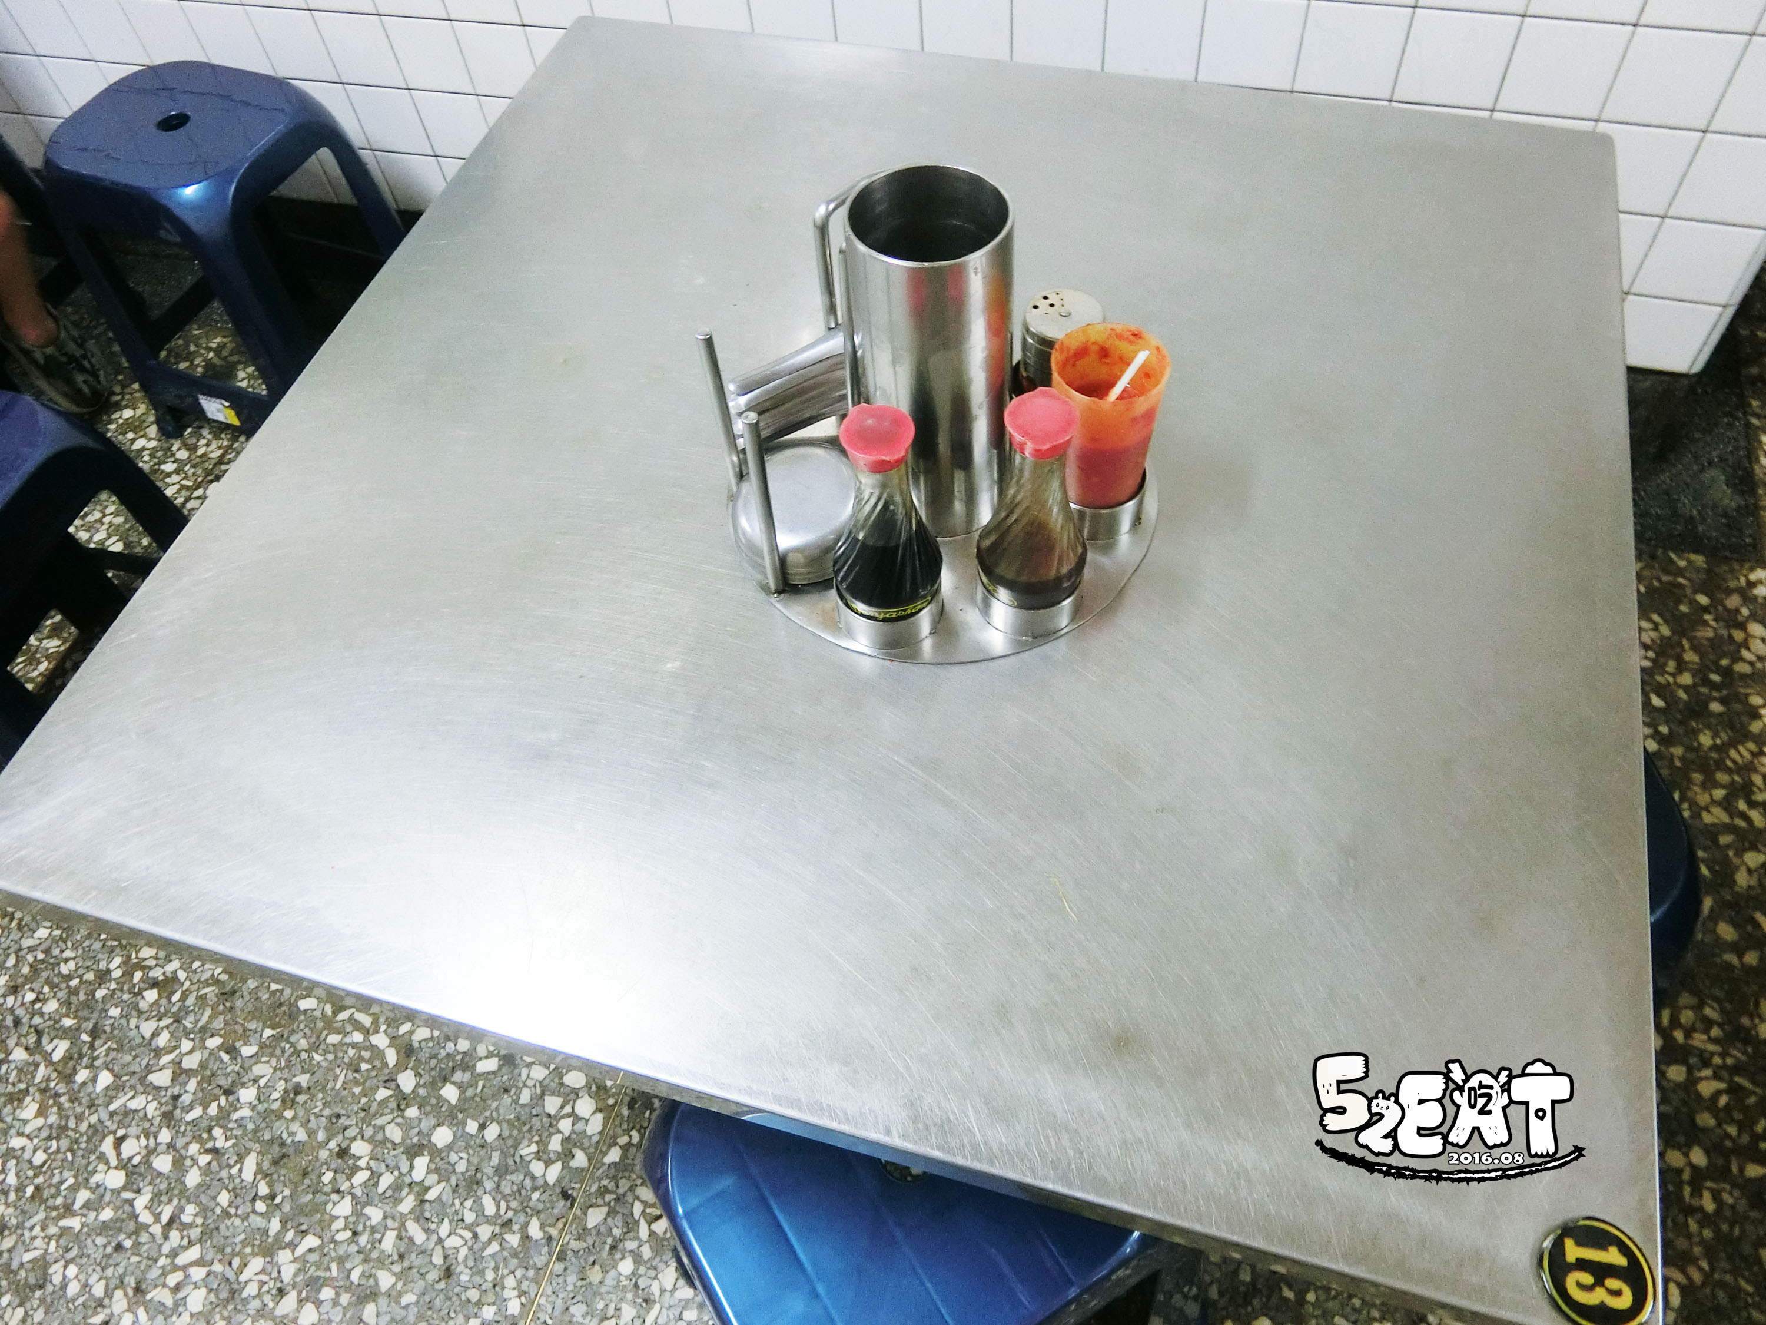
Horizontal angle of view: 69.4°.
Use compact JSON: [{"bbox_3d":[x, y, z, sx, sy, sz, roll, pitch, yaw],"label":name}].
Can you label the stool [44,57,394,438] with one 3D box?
[{"bbox_3d":[-0.903,-0.568,1.842,0.360,0.462,0.345,19,59,17],"label":"stool"}]

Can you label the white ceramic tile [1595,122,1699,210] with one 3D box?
[{"bbox_3d":[0.846,-0.555,1.440,0.108,0.108,0.008,11,57,12],"label":"white ceramic tile"}]

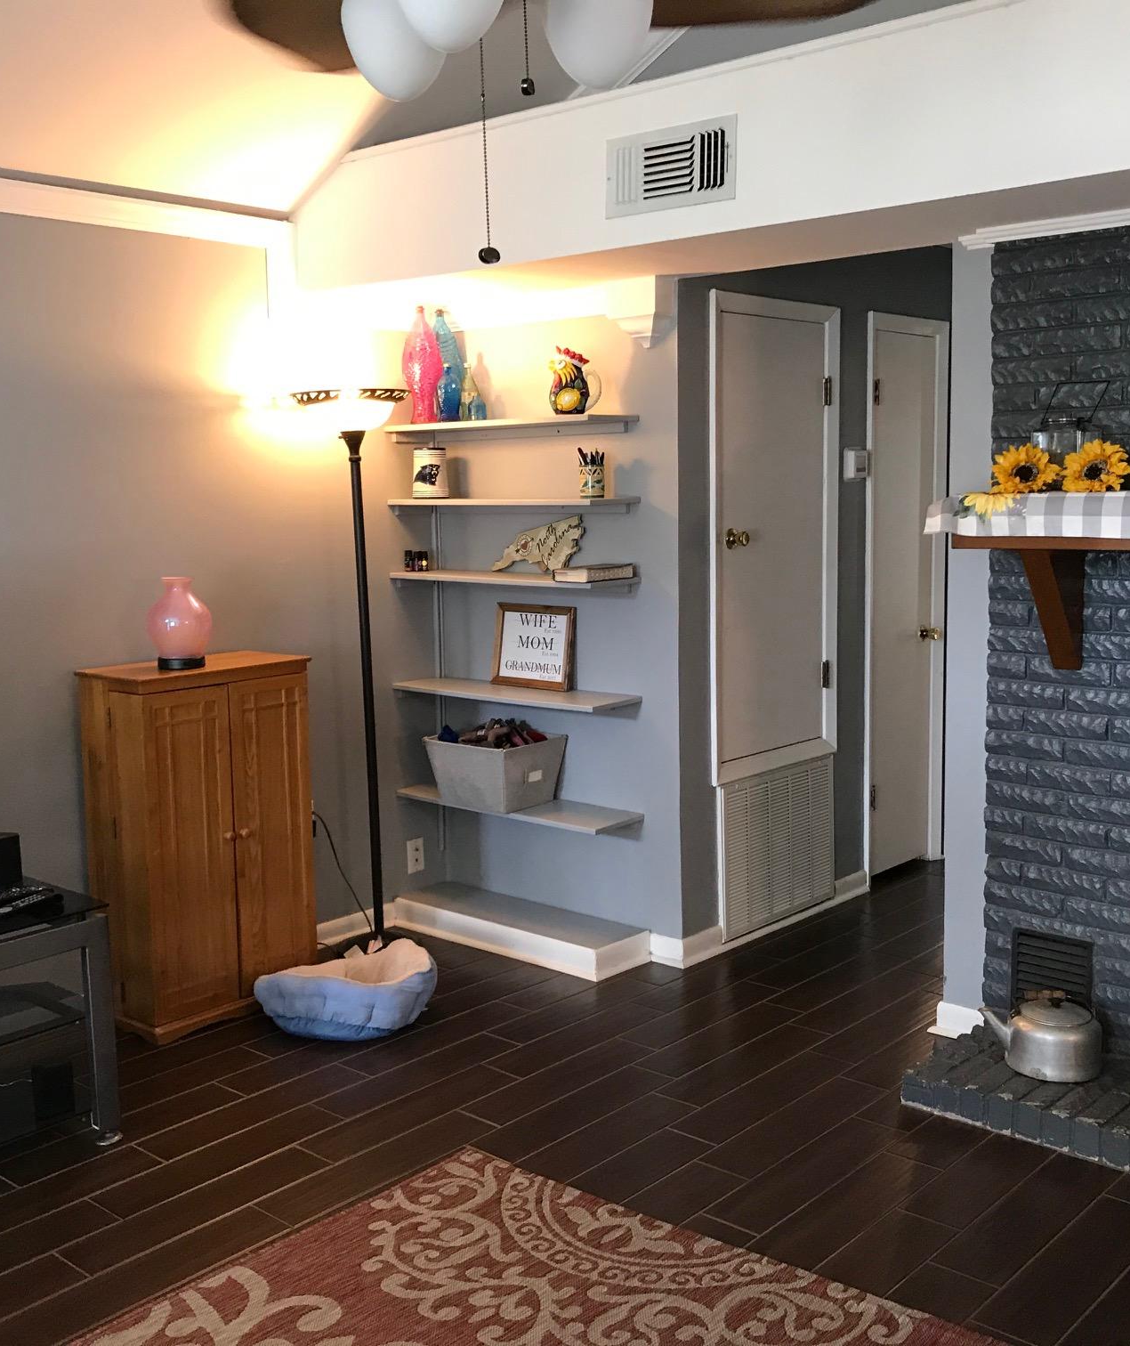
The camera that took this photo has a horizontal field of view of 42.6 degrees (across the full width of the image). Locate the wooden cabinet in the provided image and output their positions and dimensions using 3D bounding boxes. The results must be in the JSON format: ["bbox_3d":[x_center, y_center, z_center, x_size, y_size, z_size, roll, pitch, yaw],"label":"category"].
[{"bbox_3d":[-1.047,0.479,4.252,0.310,1.008,0.594,5,10,40],"label":"wooden cabinet"}]

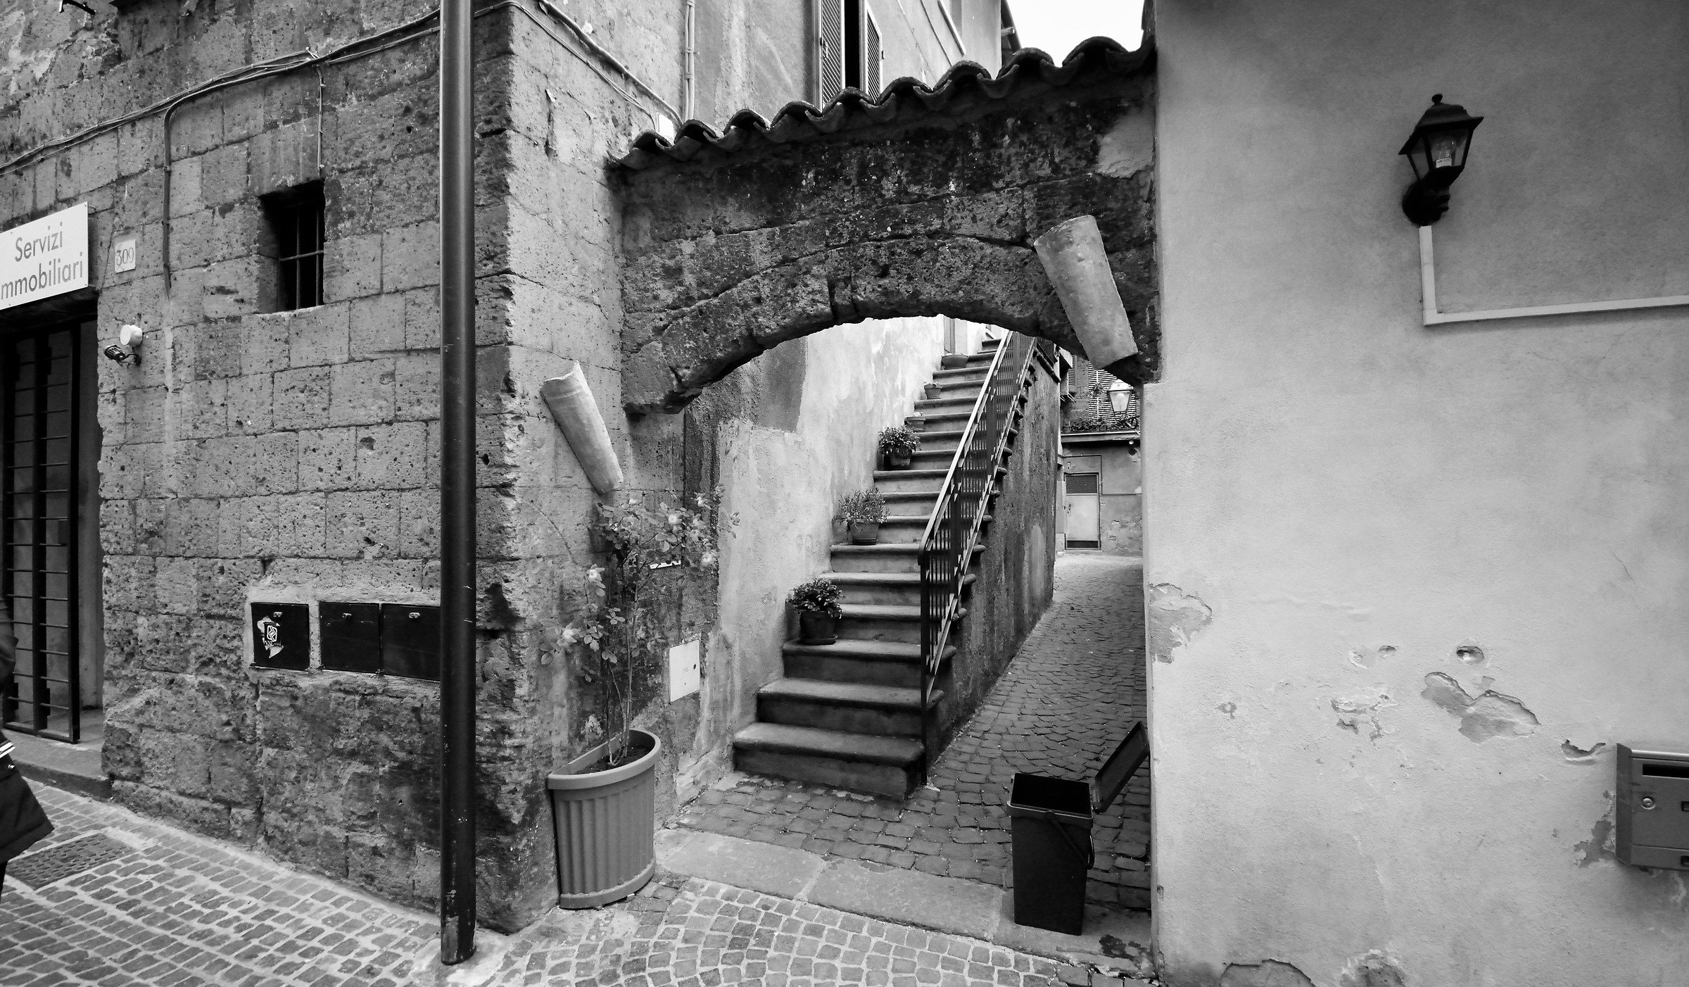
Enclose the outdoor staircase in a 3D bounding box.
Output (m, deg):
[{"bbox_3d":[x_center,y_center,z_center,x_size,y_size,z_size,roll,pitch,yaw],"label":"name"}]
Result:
[{"bbox_3d":[0.762,-0.127,5.710,1.015,3.276,4.736,-1,-1,23],"label":"outdoor staircase"}]

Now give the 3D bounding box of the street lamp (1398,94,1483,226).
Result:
[{"bbox_3d":[1.583,-0.920,1.898,0.155,0.314,0.195,-1,-1,23],"label":"street lamp"}]

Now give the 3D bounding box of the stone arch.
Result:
[{"bbox_3d":[0.085,-0.954,2.799,2.114,1.190,0.460,-1,-1,23],"label":"stone arch"}]

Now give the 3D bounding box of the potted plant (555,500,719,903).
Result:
[{"bbox_3d":[-0.780,0.787,2.832,0.460,1.555,0.620,-1,-1,23],"label":"potted plant"}]

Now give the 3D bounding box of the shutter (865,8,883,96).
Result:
[{"bbox_3d":[0.209,-3.115,5.607,0.045,1.320,0.410,-1,-1,23],"label":"shutter"}]

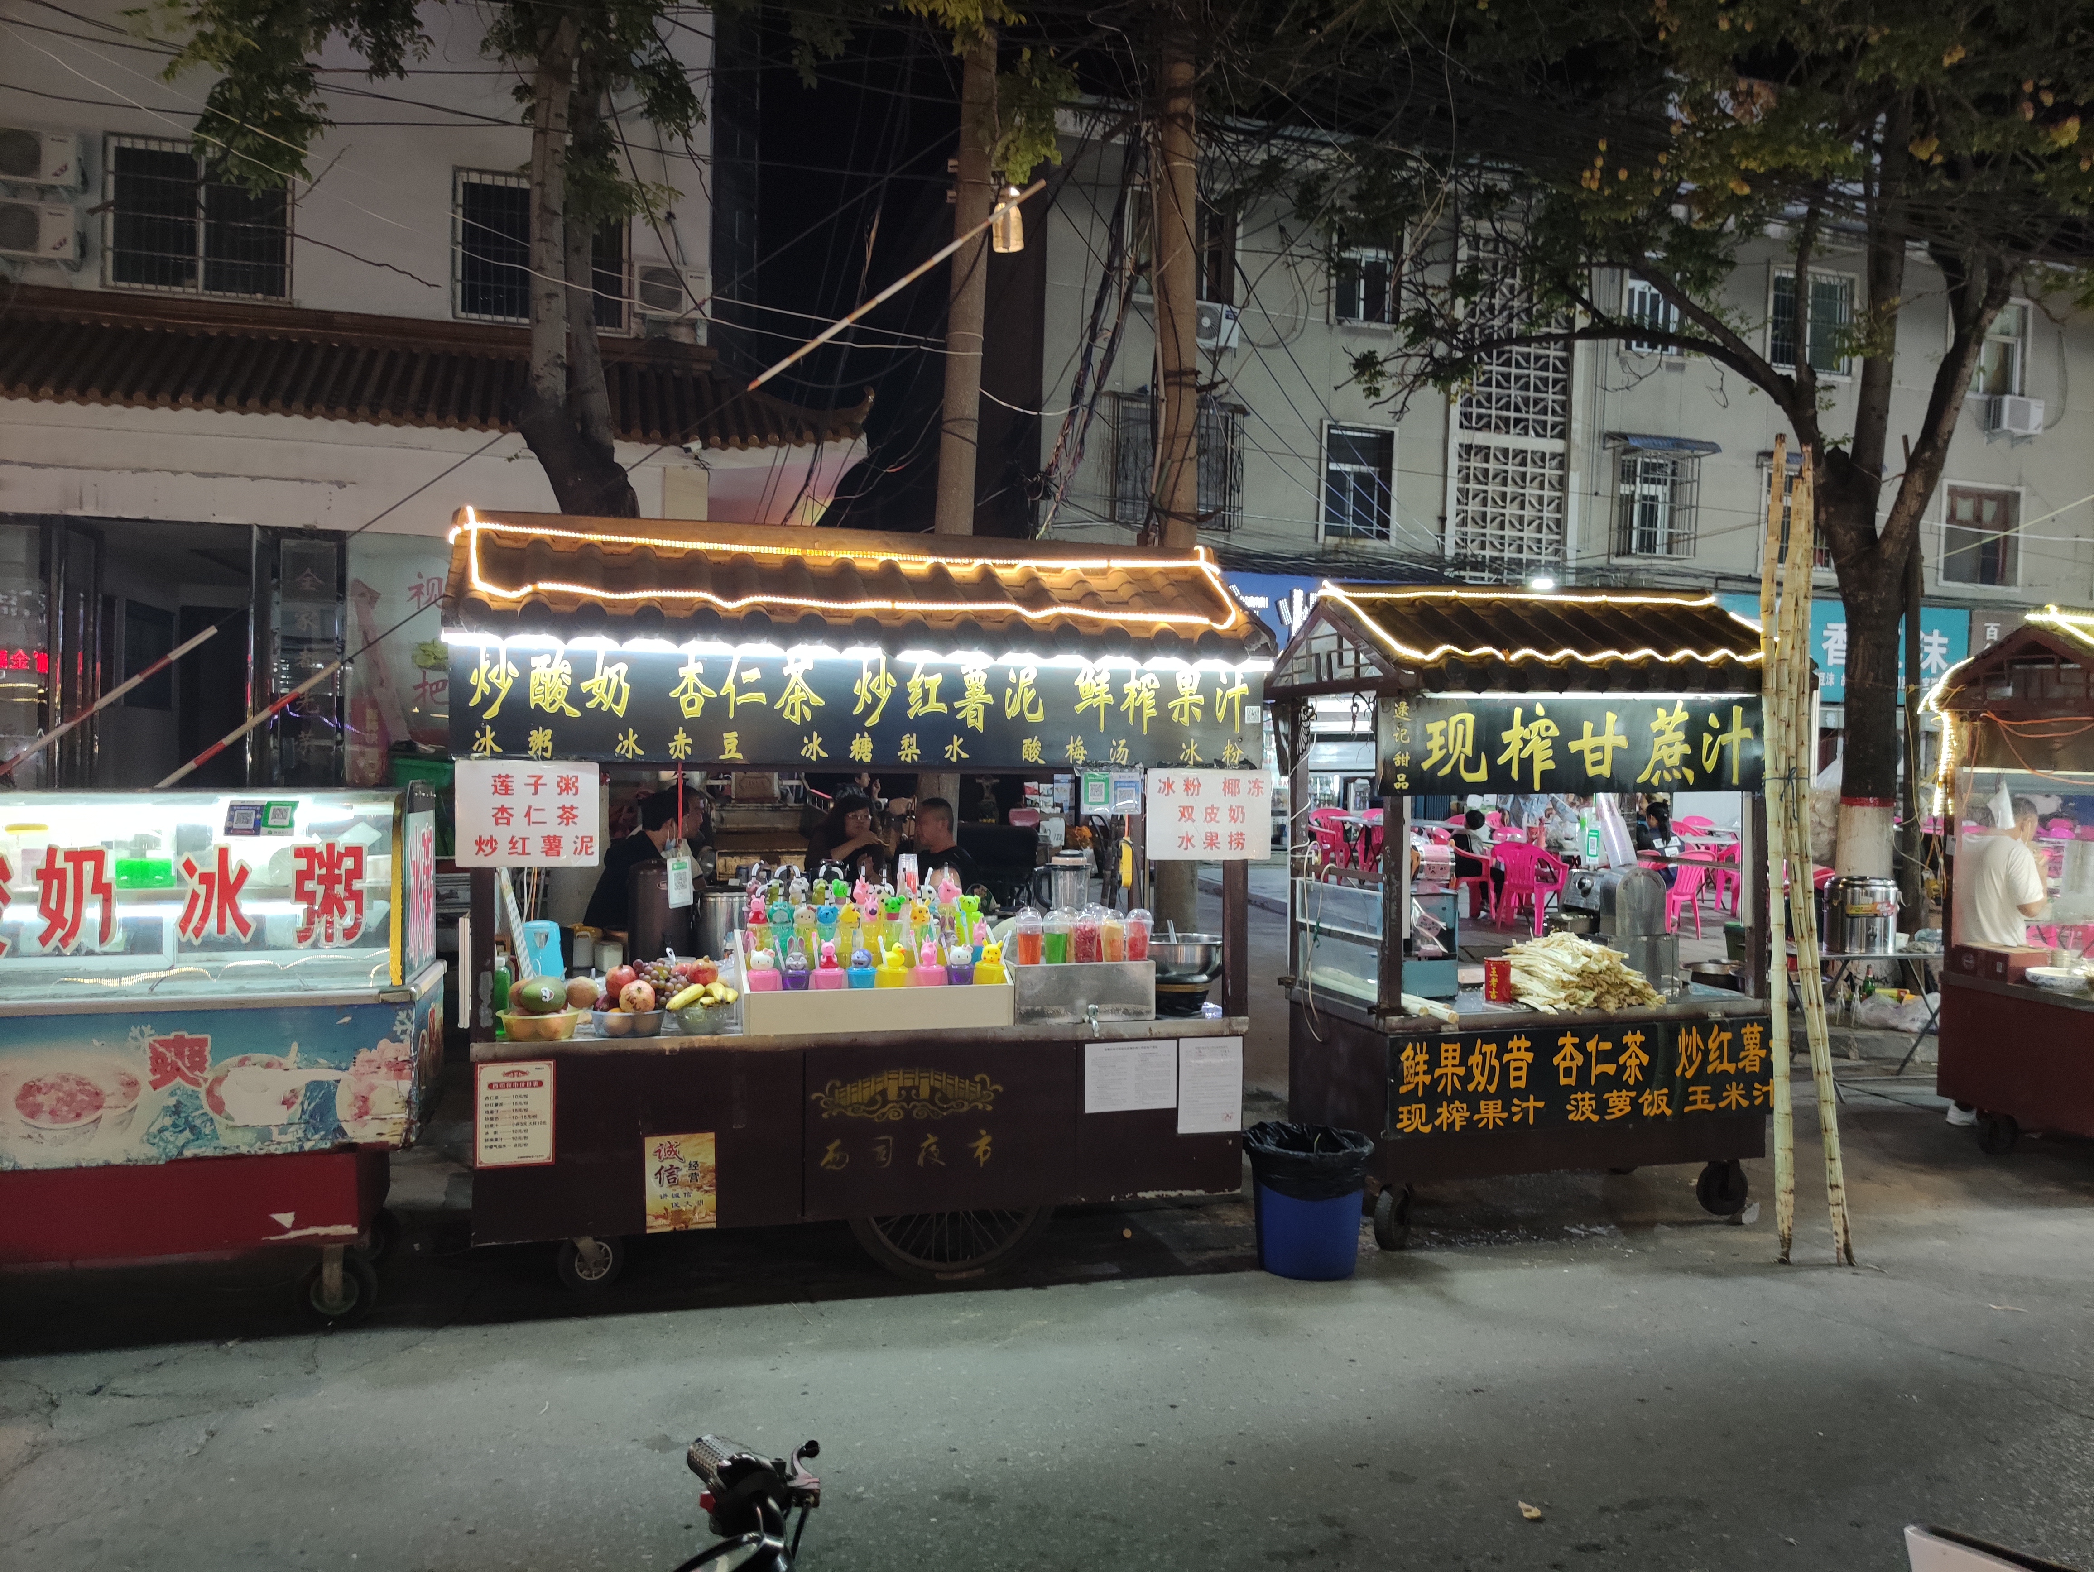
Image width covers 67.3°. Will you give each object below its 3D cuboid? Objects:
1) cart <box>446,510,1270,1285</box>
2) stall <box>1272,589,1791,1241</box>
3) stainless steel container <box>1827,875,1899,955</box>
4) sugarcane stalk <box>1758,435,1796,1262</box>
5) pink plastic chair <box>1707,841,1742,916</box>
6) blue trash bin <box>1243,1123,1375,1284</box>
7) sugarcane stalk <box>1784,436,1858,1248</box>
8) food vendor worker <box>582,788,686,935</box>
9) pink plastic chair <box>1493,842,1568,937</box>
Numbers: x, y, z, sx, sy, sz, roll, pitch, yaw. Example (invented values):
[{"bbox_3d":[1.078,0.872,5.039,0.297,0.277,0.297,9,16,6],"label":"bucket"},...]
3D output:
[{"bbox_3d":[-0.620,0.300,5.300,2.560,2.340,1.050,1,1,-17],"label":"cart"},{"bbox_3d":[1.685,0.400,5.570,1.600,2.180,1.030,1,1,-16],"label":"stall"},{"bbox_3d":[4.040,0.645,7.800,0.370,0.385,0.360,1,1,7],"label":"stainless steel container"},{"bbox_3d":[2.420,0.153,5.190,0.070,2.740,0.060,5,-8,-16],"label":"sugarcane stalk"},{"bbox_3d":[7.100,0.930,16.000,0.560,0.790,0.570,0,1,-21],"label":"pink plastic chair"},{"bbox_3d":[0.816,1.290,4.890,0.390,0.410,0.390,1,1,0],"label":"blue trash bin"},{"bbox_3d":[2.530,0.200,5.170,0.100,2.660,0.070,3,-9,-16],"label":"sugarcane stalk"},{"bbox_3d":[-1.570,0.720,5.800,0.480,1.480,0.500,1,1,15],"label":"food vendor worker"},{"bbox_3d":[4.220,0.890,13.750,0.570,0.790,0.560,2,2,38],"label":"pink plastic chair"}]

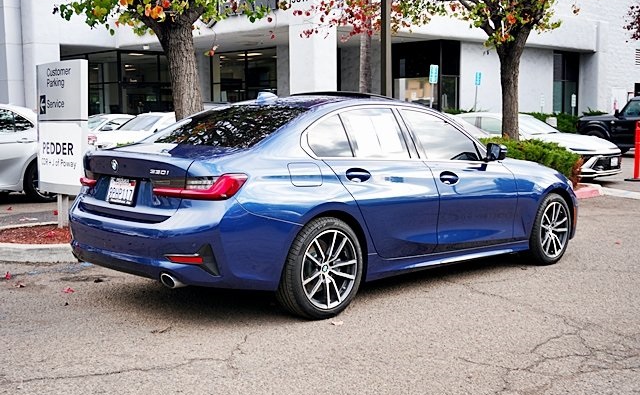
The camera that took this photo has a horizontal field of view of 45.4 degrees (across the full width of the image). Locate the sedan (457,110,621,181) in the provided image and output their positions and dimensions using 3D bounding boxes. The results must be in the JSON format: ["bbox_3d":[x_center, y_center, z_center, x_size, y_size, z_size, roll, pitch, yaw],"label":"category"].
[{"bbox_3d":[3.600,-1.118,16.000,1.850,1.430,4.820,-6,8,-44],"label":"sedan"}]

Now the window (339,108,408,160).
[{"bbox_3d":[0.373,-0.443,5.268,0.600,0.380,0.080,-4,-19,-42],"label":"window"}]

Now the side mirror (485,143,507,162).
[{"bbox_3d":[1.376,-0.350,5.931,0.140,0.165,0.205,-5,8,-45],"label":"side mirror"}]

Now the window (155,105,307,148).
[{"bbox_3d":[-0.599,-0.504,5.234,1.120,0.100,0.700,7,33,45],"label":"window"}]

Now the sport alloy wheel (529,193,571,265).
[{"bbox_3d":[2.009,0.274,6.880,0.660,0.660,0.240,-5,8,-44],"label":"sport alloy wheel"}]

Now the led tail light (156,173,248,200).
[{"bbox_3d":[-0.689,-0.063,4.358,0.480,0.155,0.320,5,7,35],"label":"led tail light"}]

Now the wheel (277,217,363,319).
[{"bbox_3d":[-0.017,0.441,4.881,0.660,0.660,0.240,-5,8,-44],"label":"wheel"}]

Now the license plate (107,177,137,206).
[{"bbox_3d":[-1.210,-0.035,4.666,0.312,0.162,0.025,7,-5,45],"label":"license plate"}]

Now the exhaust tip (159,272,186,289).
[{"bbox_3d":[-0.811,0.472,4.350,0.130,0.088,0.100,-5,8,-45],"label":"exhaust tip"}]

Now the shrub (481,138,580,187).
[{"bbox_3d":[3.736,-0.636,13.900,2.200,0.850,1.200,0,6,-9],"label":"shrub"}]

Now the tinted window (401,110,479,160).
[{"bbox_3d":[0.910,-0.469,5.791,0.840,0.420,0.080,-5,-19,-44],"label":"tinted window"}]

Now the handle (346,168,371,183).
[{"bbox_3d":[0.238,-0.142,4.875,0.225,0.075,0.060,-5,8,-45],"label":"handle"}]

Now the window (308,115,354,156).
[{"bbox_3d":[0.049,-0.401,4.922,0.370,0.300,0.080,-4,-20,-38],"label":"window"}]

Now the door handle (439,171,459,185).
[{"bbox_3d":[0.932,-0.144,5.571,0.225,0.075,0.060,-5,8,-45],"label":"door handle"}]

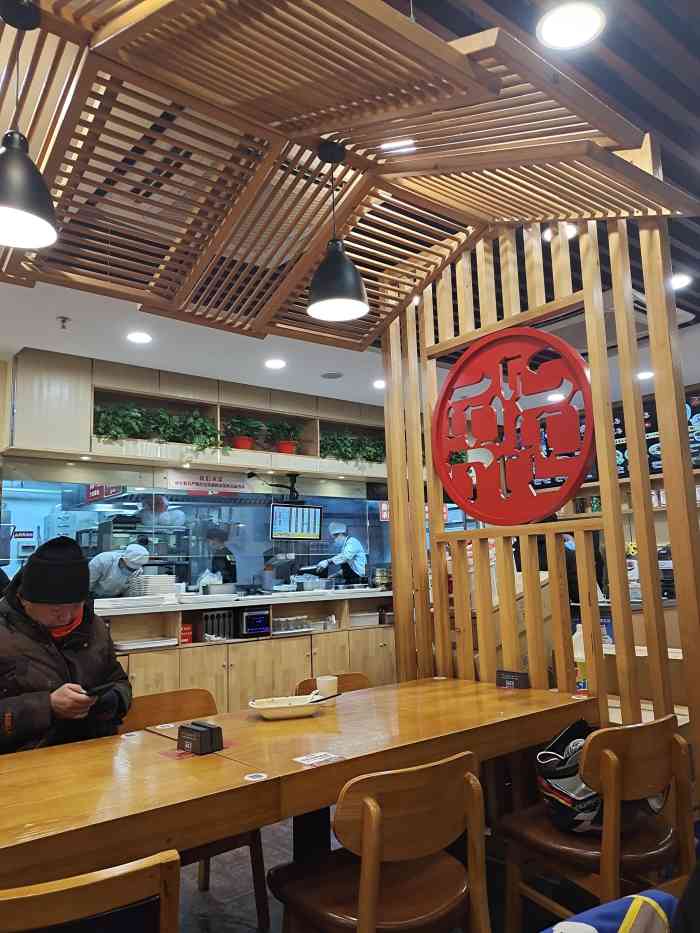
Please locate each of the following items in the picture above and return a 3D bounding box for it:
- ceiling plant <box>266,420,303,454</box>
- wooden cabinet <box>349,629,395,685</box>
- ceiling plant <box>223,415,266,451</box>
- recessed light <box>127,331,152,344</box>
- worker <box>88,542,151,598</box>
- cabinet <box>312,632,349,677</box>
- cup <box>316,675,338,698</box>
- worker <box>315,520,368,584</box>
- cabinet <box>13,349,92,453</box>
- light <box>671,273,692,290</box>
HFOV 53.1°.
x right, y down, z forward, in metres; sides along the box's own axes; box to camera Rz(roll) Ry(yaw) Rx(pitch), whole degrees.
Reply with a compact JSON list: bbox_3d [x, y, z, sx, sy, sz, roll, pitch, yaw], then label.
[{"bbox_3d":[-0.578,-0.269,6.293,0.300,0.300,0.290,-2,-8,0],"label":"ceiling plant"},{"bbox_3d":[0.076,1.803,6.533,0.510,0.575,0.450,5,-11,-38],"label":"wooden cabinet"},{"bbox_3d":[-0.907,-0.288,6.029,0.340,0.310,0.320,-2,-8,0],"label":"ceiling plant"},{"bbox_3d":[-1.403,-0.857,4.674,0.165,0.030,0.165,-2,-8,0],"label":"recessed light"},{"bbox_3d":[-1.944,1.385,5.850,0.680,1.440,0.500,-5,-9,23],"label":"worker"},{"bbox_3d":[-0.291,1.771,6.241,0.425,0.575,0.450,5,-11,-38],"label":"cabinet"},{"bbox_3d":[-0.075,0.734,2.323,0.073,0.083,0.073,-2,-8,0],"label":"cup"},{"bbox_3d":[-0.061,1.446,7.497,0.580,1.690,0.470,1,-9,-20],"label":"worker"},{"bbox_3d":[-2.169,-0.430,5.069,0.475,0.685,0.400,5,-11,-38],"label":"cabinet"},{"bbox_3d":[1.866,-1.056,3.976,0.160,0.030,0.160,5,-11,-38],"label":"light"}]

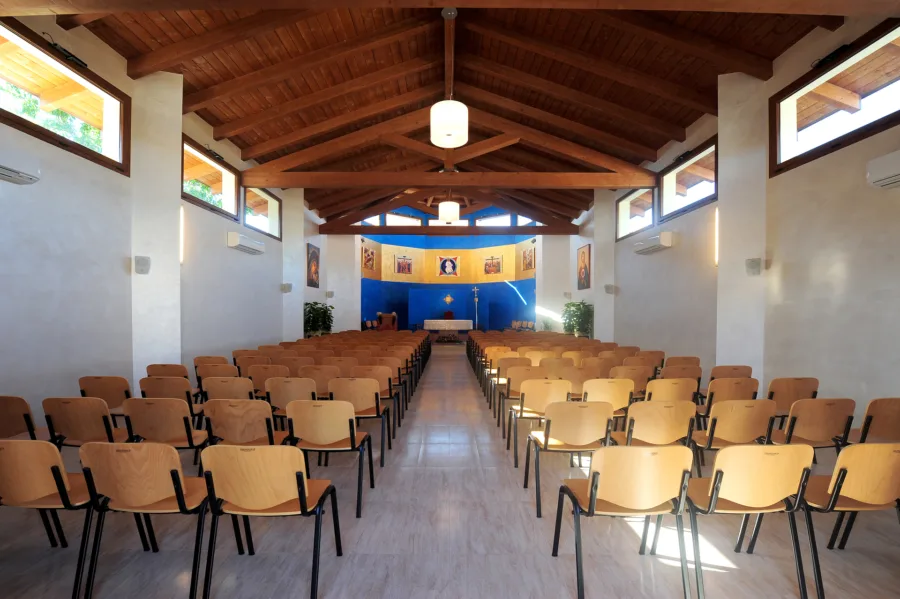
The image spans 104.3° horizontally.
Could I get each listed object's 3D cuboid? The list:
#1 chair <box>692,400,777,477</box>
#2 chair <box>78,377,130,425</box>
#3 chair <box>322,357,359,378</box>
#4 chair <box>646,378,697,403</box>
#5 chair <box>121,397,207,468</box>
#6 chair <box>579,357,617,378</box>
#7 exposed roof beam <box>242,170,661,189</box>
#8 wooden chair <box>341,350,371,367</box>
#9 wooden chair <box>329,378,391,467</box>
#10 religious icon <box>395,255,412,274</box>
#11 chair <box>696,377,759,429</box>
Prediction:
[{"bbox_3d":[2.035,1.119,2.621,0.540,0.815,0.500,0,-2,0],"label":"chair"},{"bbox_3d":[-3.185,1.147,3.484,0.535,0.815,0.500,0,-2,4],"label":"chair"},{"bbox_3d":[-1.491,1.215,4.989,0.540,0.815,0.500,0,-2,0],"label":"chair"},{"bbox_3d":[2.026,1.138,3.422,0.530,0.820,0.500,0,-2,-2],"label":"chair"},{"bbox_3d":[-1.985,1.094,2.568,0.530,0.800,0.510,0,-2,0],"label":"chair"},{"bbox_3d":[1.958,1.177,4.811,0.530,0.820,0.500,0,-2,-2],"label":"chair"},{"bbox_3d":[0.000,-2.656,7.830,9.200,0.330,0.200,0,-2,0],"label":"exposed roof beam"},{"bbox_3d":[-1.491,1.247,5.777,0.540,0.815,0.500,0,-2,0],"label":"wooden chair"},{"bbox_3d":[-0.890,1.153,3.451,0.540,0.815,0.500,0,-2,0],"label":"wooden chair"},{"bbox_3d":[-2.235,-1.676,16.880,0.940,0.920,0.050,1,-2,-35],"label":"religious icon"},{"bbox_3d":[2.613,1.151,3.411,0.540,0.815,0.500,0,-2,0],"label":"chair"}]

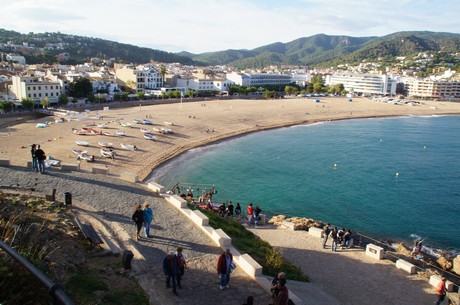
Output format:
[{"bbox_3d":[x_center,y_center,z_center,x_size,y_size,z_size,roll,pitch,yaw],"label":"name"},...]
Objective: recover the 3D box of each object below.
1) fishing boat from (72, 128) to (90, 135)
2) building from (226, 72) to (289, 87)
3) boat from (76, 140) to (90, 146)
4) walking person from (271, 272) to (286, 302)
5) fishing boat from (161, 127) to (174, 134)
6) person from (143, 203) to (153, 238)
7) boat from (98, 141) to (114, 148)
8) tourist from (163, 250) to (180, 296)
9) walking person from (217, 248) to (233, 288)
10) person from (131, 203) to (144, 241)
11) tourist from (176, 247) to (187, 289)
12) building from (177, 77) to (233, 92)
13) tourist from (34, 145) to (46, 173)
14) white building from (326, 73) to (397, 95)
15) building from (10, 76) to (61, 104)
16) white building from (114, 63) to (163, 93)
[{"bbox_3d":[-45.754,-6.188,106.005,5.300,1.100,1.800,3,13,15],"label":"fishing boat"},{"bbox_3d":[24.009,-53.189,271.316,46.000,15.800,26.000,-6,15,-24],"label":"building"},{"bbox_3d":[-42.564,-2.675,99.957,4.300,0.900,1.600,10,17,36],"label":"boat"},{"bbox_3d":[1.827,5.074,12.896,0.550,1.280,0.550,10,17,36],"label":"walking person"},{"bbox_3d":[-21.691,-7.407,119.400,5.300,1.100,1.900,10,17,37],"label":"fishing boat"},{"bbox_3d":[-3.643,3.015,15.358,0.550,1.680,0.400,-6,14,-24],"label":"person"},{"bbox_3d":[-35.314,-2.252,97.966,4.800,1.000,1.700,10,17,36],"label":"boat"},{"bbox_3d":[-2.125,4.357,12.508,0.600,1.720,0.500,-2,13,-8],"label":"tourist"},{"bbox_3d":[-0.210,4.459,13.161,0.620,1.700,0.420,-2,13,-10],"label":"walking person"},{"bbox_3d":[-3.947,2.993,14.713,0.550,1.670,0.400,-7,15,-26],"label":"person"},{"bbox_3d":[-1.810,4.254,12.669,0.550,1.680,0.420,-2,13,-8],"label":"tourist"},{"bbox_3d":[-20.085,-50.835,268.600,42.000,12.000,15.000,-10,16,-39],"label":"building"},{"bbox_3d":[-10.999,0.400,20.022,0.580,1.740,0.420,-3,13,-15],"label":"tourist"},{"bbox_3d":[104.709,-54.682,277.589,46.000,15.800,24.000,10,17,37],"label":"white building"},{"bbox_3d":[-94.667,-29.040,168.442,12.500,13.500,17.500,8,15,32],"label":"building"},{"bbox_3d":[-60.311,-45.737,230.303,20.000,20.300,27.000,-13,18,-43],"label":"white building"}]

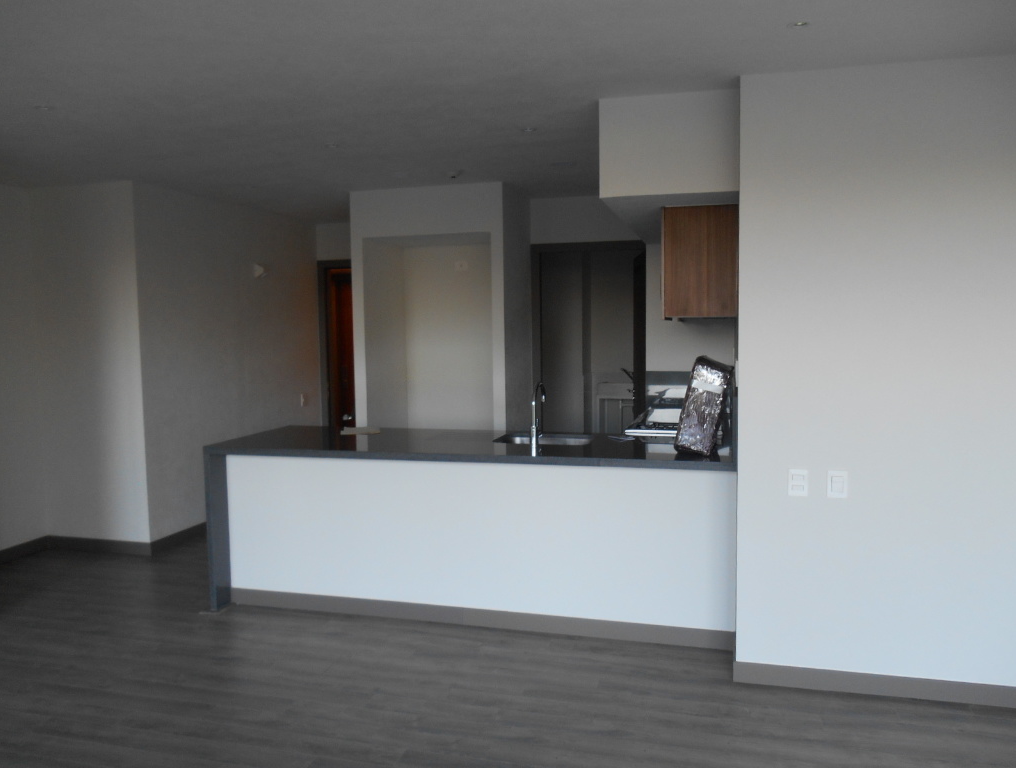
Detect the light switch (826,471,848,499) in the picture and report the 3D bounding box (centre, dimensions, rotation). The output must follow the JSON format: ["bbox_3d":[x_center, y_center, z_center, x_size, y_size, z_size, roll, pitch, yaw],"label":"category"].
[{"bbox_3d":[1.382,0.423,3.221,0.076,0.113,0.010,0,5,15],"label":"light switch"}]

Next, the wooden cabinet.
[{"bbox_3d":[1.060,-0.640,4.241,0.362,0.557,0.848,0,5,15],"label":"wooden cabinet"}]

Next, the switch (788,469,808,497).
[{"bbox_3d":[1.210,0.414,3.205,0.078,0.113,0.011,0,5,15],"label":"switch"}]

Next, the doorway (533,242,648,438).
[{"bbox_3d":[0.692,-0.025,6.312,0.958,2.236,0.144,0,5,15],"label":"doorway"}]

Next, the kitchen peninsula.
[{"bbox_3d":[-0.202,0.793,4.350,2.837,0.941,0.851,0,5,15],"label":"kitchen peninsula"}]

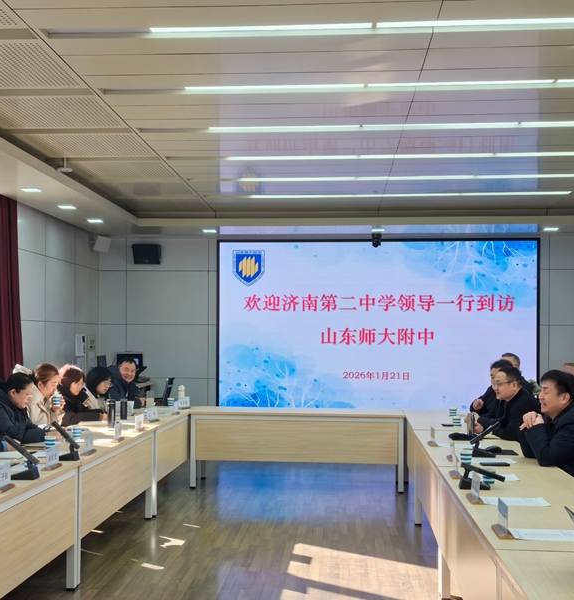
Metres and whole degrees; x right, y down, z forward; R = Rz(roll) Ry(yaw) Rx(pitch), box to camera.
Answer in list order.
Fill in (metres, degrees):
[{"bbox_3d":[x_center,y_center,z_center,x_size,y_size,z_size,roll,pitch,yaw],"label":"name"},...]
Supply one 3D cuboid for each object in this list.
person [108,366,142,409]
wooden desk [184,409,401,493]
[{"bbox_3d":[-1.767,1.254,6.957,0.720,1.270,0.580,-2,-4,43],"label":"person"},{"bbox_3d":[0.115,1.527,6.920,2.160,0.750,0.600,0,-3,5],"label":"wooden desk"}]

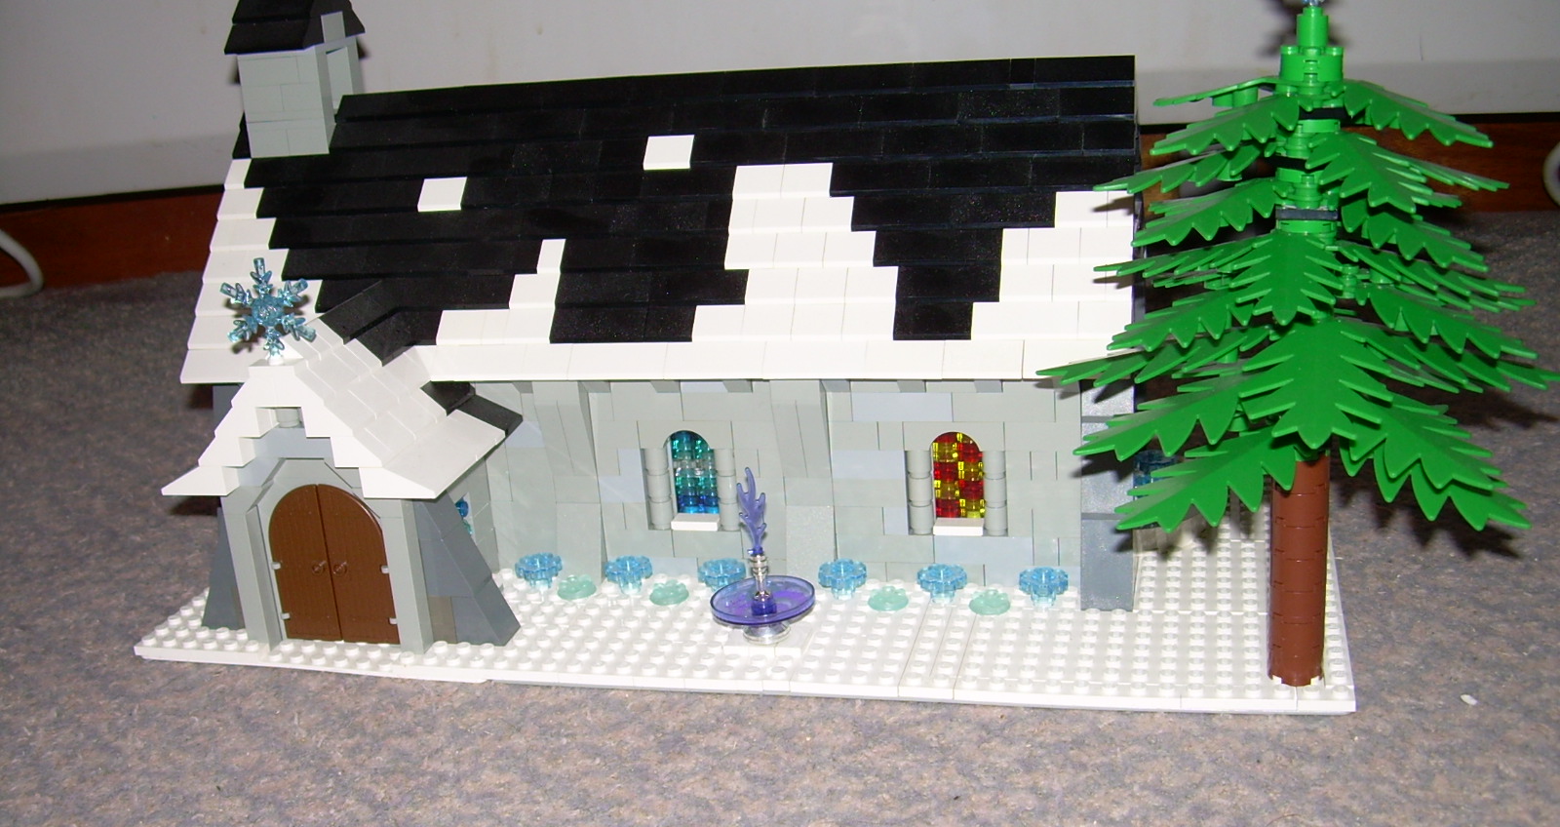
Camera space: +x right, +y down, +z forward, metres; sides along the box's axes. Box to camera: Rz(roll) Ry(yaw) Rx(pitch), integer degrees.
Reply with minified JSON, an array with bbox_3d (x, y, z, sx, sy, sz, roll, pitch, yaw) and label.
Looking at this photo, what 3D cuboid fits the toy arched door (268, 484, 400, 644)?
[{"bbox_3d":[-0.143,0.048,0.544,0.043,0.056,0.006,0,19,14],"label":"toy arched door"}]

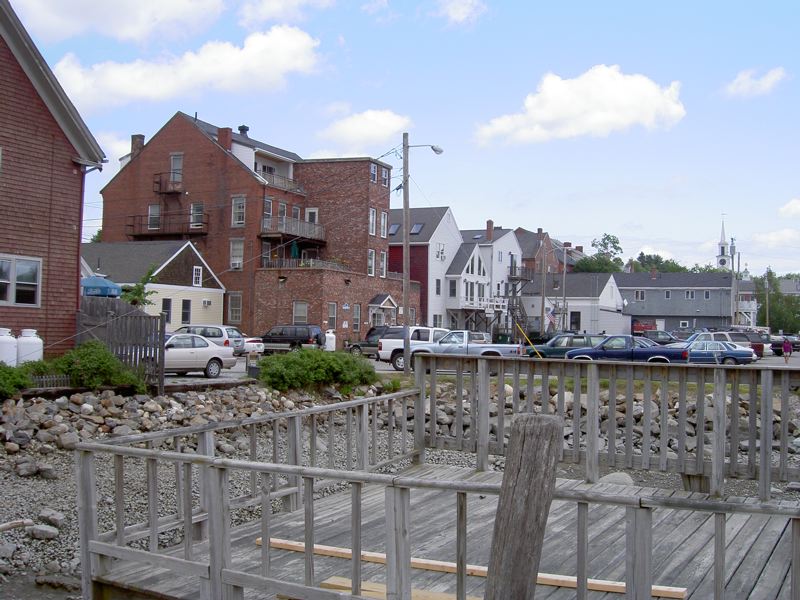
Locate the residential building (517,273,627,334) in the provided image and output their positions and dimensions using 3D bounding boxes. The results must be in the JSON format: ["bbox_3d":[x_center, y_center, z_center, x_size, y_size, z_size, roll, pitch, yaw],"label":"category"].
[{"bbox_3d":[18.831,0.730,98.378,10.000,7.100,12.000,0,-2,25],"label":"residential building"}]

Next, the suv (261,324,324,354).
[{"bbox_3d":[-6.555,2.355,51.647,4.350,1.740,1.750,0,-2,25],"label":"suv"}]

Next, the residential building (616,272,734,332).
[{"bbox_3d":[31.751,0.528,103.373,13.000,7.500,8.500,0,-2,25],"label":"residential building"}]

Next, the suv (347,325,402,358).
[{"bbox_3d":[-0.502,2.316,48.151,4.650,1.770,1.820,0,-2,25],"label":"suv"}]

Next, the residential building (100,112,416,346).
[{"bbox_3d":[-11.014,-4.983,74.369,20.300,17.700,16.600,0,-2,25],"label":"residential building"}]

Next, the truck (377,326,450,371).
[{"bbox_3d":[1.557,2.121,38.900,5.200,1.880,1.950,1,-2,5],"label":"truck"}]

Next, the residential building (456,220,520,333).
[{"bbox_3d":[7.069,-1.594,91.139,8.500,12.400,11.000,0,-2,25],"label":"residential building"}]

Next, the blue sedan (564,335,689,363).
[{"bbox_3d":[8.552,2.216,34.253,4.600,1.660,1.750,1,-2,12],"label":"blue sedan"}]

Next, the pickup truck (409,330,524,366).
[{"bbox_3d":[2.653,2.101,35.453,4.500,1.700,1.750,1,-2,12],"label":"pickup truck"}]

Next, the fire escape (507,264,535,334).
[{"bbox_3d":[10.295,0.529,77.000,2.200,7.120,3.000,0,-2,26],"label":"fire escape"}]

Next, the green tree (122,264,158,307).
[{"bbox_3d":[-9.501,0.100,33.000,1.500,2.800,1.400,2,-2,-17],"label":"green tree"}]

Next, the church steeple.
[{"bbox_3d":[93.321,-15.870,260.000,4.000,17.000,4.000,1,-2,21],"label":"church steeple"}]

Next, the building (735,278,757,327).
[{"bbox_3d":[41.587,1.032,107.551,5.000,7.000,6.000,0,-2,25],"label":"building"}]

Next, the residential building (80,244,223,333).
[{"bbox_3d":[-17.500,-0.183,56.600,10.000,6.670,7.600,1,-2,25],"label":"residential building"}]

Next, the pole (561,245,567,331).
[{"bbox_3d":[14.037,-0.090,77.000,0.300,9.120,0.300,1,-2,0],"label":"pole"}]

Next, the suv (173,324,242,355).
[{"bbox_3d":[-10.200,2.109,44.800,4.700,1.720,1.870,1,-2,18],"label":"suv"}]

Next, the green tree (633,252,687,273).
[{"bbox_3d":[43.354,-2.907,152.000,8.500,9.500,8.000,1,-2,16],"label":"green tree"}]

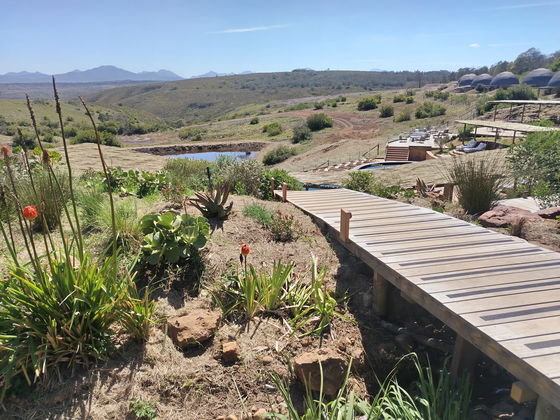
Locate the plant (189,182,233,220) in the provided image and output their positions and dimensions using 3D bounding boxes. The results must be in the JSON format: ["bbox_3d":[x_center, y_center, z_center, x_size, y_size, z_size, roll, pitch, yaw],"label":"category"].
[{"bbox_3d":[-0.967,-0.118,5.400,0.600,0.460,0.560,-5,19,-10],"label":"plant"}]

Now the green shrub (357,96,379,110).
[{"bbox_3d":[16.675,-20.227,73.601,4.068,2.472,3.458,0,19,0],"label":"green shrub"}]

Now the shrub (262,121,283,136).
[{"bbox_3d":[-1.159,-12.545,59.621,3.070,2.346,2.610,0,19,0],"label":"shrub"}]

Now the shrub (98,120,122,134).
[{"bbox_3d":[-28.810,-14.023,66.000,4.000,2.500,3.600,-9,20,-22],"label":"shrub"}]

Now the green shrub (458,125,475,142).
[{"bbox_3d":[19.692,-8.078,41.000,1.700,1.750,1.600,8,21,24],"label":"green shrub"}]

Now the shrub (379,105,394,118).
[{"bbox_3d":[18.102,-16.742,66.000,2.600,2.200,2.500,4,19,14],"label":"shrub"}]

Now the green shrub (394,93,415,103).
[{"bbox_3d":[26.292,-23.659,81.673,4.006,2.022,3.004,0,19,0],"label":"green shrub"}]

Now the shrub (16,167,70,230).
[{"bbox_3d":[-3.303,-0.146,5.400,0.760,0.760,0.720,-13,22,-31],"label":"shrub"}]

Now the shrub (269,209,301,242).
[{"bbox_3d":[0.055,0.164,4.648,0.383,0.384,0.364,0,19,0],"label":"shrub"}]

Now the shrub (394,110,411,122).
[{"bbox_3d":[17.982,-13.694,56.735,2.229,1.640,2.007,0,19,0],"label":"shrub"}]

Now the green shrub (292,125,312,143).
[{"bbox_3d":[2.897,-9.851,50.000,2.500,2.100,2.400,0,19,3],"label":"green shrub"}]

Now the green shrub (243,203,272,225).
[{"bbox_3d":[-0.296,0.046,5.100,0.390,0.240,0.370,-2,19,-3],"label":"green shrub"}]

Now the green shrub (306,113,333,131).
[{"bbox_3d":[6.002,-13.447,59.000,3.900,2.500,3.600,1,19,6],"label":"green shrub"}]

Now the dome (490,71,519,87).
[{"bbox_3d":[60.129,-34.956,103.386,6.454,3.800,6.454,0,19,0],"label":"dome"}]

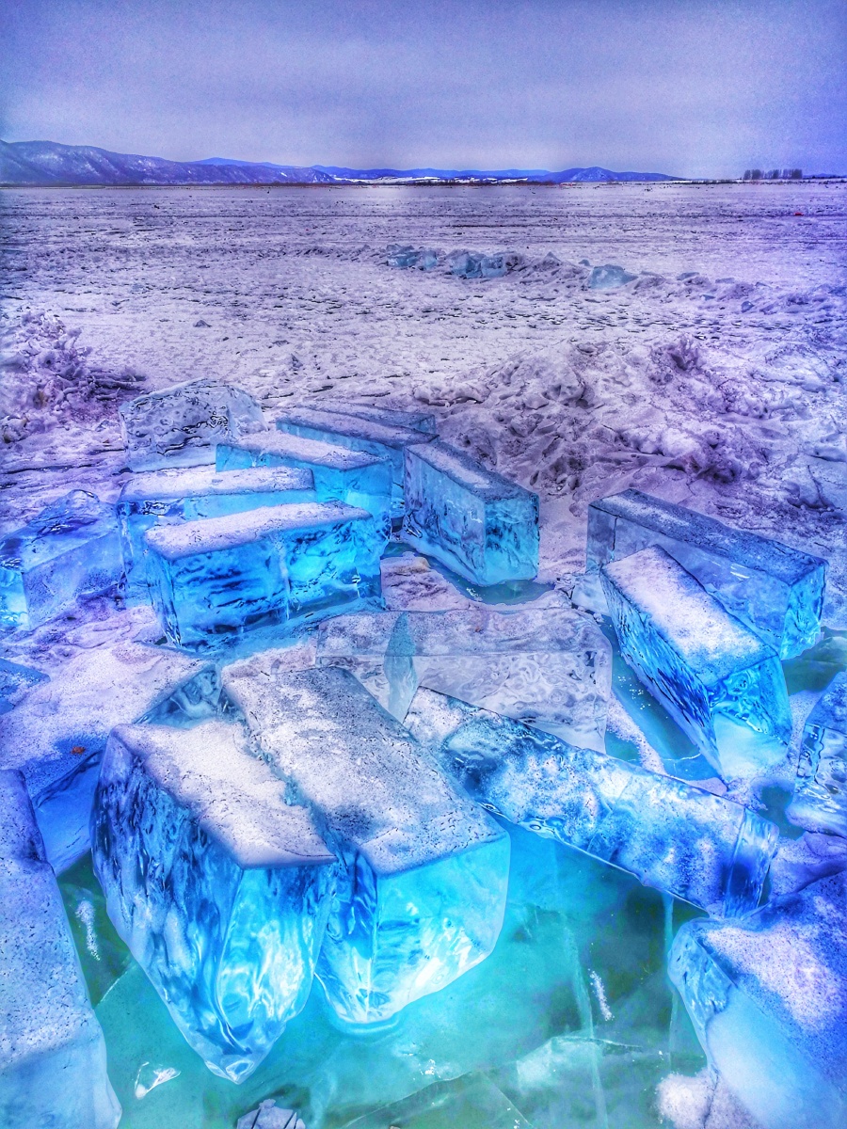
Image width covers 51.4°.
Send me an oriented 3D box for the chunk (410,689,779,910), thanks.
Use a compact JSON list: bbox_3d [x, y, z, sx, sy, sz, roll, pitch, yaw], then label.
[{"bbox_3d":[0.369,0.566,2.157,0.865,0.197,0.348,15,-14,35],"label":"chunk"}]

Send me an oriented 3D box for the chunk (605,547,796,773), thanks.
[{"bbox_3d":[0.823,0.268,2.744,0.214,0.343,0.722,-21,29,-4],"label":"chunk"}]

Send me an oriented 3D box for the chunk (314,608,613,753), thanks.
[{"bbox_3d":[0.110,0.346,2.566,0.806,0.327,0.256,-1,25,-1],"label":"chunk"}]

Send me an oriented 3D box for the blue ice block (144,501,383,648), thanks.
[{"bbox_3d":[-0.580,0.027,3.275,0.760,0.353,0.298,-12,21,-28],"label":"blue ice block"}]

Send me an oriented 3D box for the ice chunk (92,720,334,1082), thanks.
[{"bbox_3d":[-0.435,0.638,1.836,0.223,0.398,0.638,-3,14,-38],"label":"ice chunk"}]

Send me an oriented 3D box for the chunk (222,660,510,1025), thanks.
[{"bbox_3d":[-0.170,0.575,2.025,0.313,0.339,0.751,-9,25,-32],"label":"chunk"}]

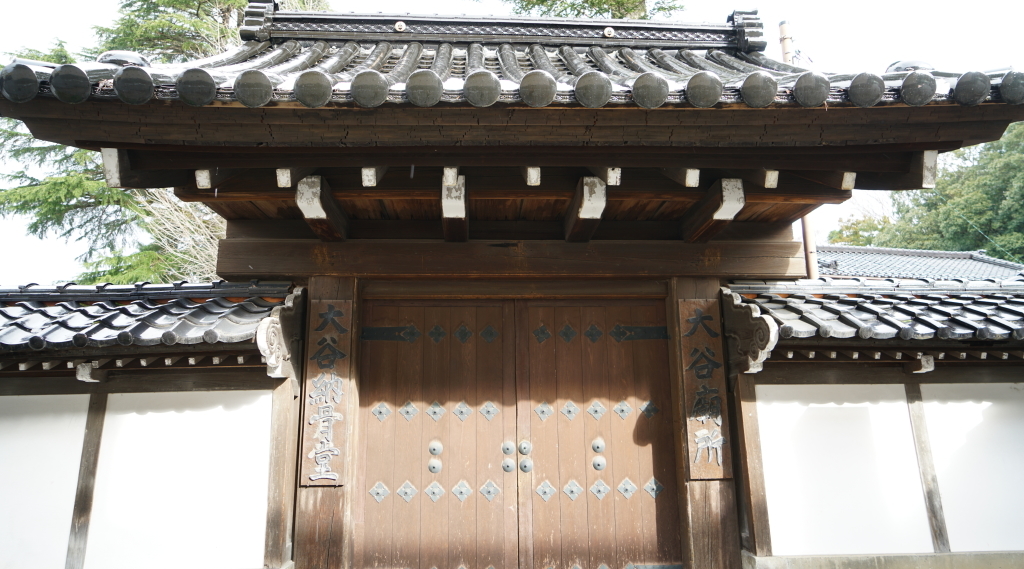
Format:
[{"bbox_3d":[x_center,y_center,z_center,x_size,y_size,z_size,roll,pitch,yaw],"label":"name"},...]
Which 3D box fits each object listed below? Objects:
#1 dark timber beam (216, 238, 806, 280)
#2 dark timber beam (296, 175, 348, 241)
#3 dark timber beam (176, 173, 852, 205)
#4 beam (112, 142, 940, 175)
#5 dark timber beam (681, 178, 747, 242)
[{"bbox_3d":[0.037,-0.166,5.086,4.258,0.254,0.288,0,-11,-3],"label":"dark timber beam"},{"bbox_3d":[-1.261,-0.479,4.610,0.134,0.224,0.878,0,-11,-3],"label":"dark timber beam"},{"bbox_3d":[0.062,-0.712,4.669,4.526,0.204,0.182,0,-11,-3],"label":"dark timber beam"},{"bbox_3d":[0.184,-0.702,3.773,4.744,0.139,0.130,0,-11,-3],"label":"beam"},{"bbox_3d":[1.372,-0.485,4.746,0.134,0.224,0.878,0,-11,-3],"label":"dark timber beam"}]

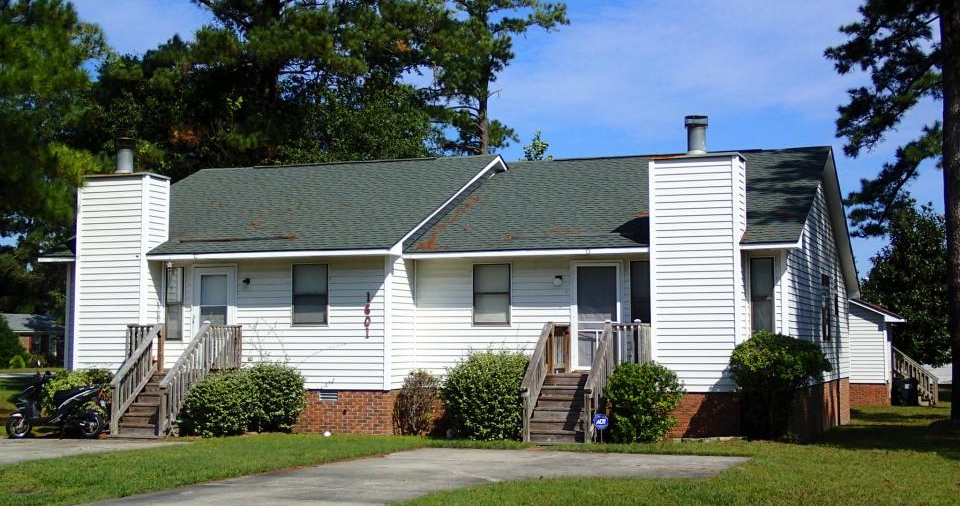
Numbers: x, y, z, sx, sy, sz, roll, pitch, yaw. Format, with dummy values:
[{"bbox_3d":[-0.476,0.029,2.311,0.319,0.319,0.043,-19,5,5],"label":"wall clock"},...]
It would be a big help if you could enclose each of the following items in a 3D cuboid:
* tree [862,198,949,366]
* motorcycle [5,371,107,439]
[{"bbox_3d":[17.093,1.761,50.721,4.800,7.820,4.800,-2,-4,21],"label":"tree"},{"bbox_3d":[-7.829,2.811,23.569,1.860,1.220,0.700,0,-4,6],"label":"motorcycle"}]

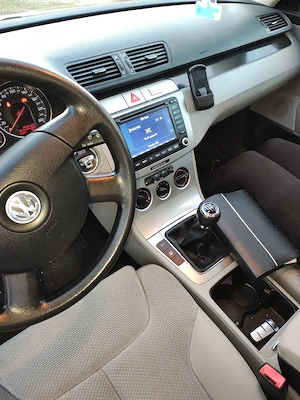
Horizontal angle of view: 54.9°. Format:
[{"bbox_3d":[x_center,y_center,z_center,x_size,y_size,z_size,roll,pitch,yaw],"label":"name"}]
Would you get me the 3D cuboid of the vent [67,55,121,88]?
[{"bbox_3d":[-0.122,-0.281,0.641,0.112,0.026,0.050,-28,96,-27],"label":"vent"}]

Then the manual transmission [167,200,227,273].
[{"bbox_3d":[0.127,0.051,0.679,0.117,0.153,0.133,-28,52,-27],"label":"manual transmission"}]

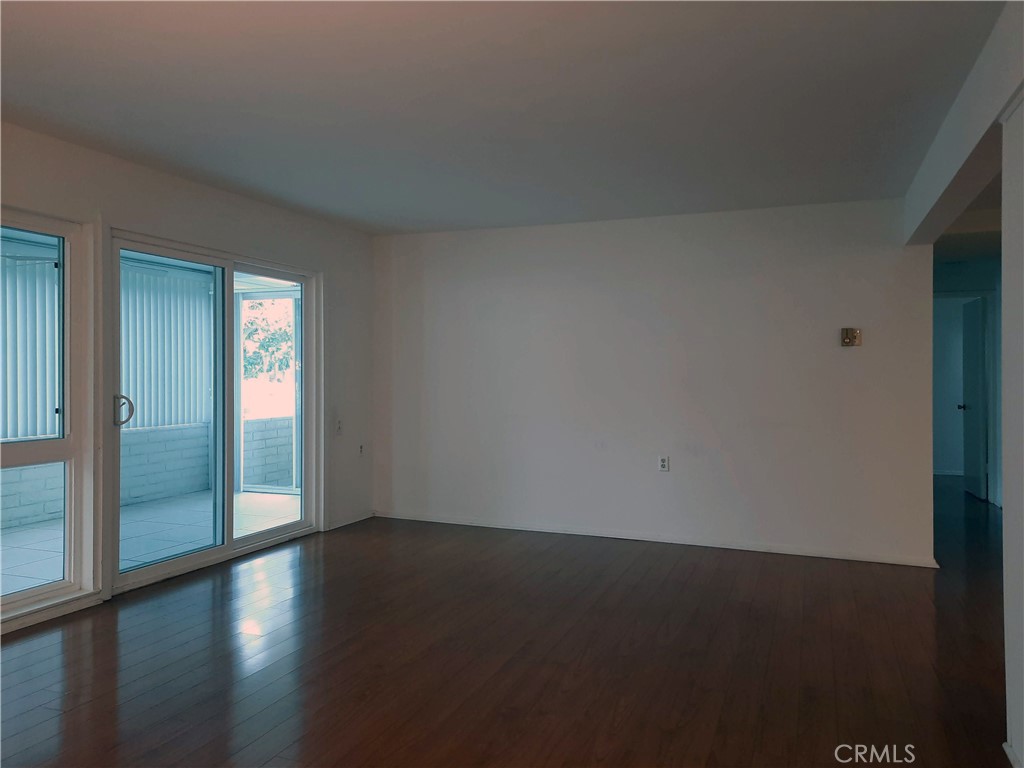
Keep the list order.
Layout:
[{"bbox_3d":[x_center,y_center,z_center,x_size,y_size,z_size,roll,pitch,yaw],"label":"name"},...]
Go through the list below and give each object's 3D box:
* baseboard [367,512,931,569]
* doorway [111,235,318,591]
[{"bbox_3d":[0.804,1.156,5.670,4.322,0.060,0.025,1,1,22],"label":"baseboard"},{"bbox_3d":[-1.940,0.148,4.989,0.090,1.984,1.791,1,1,22],"label":"doorway"}]

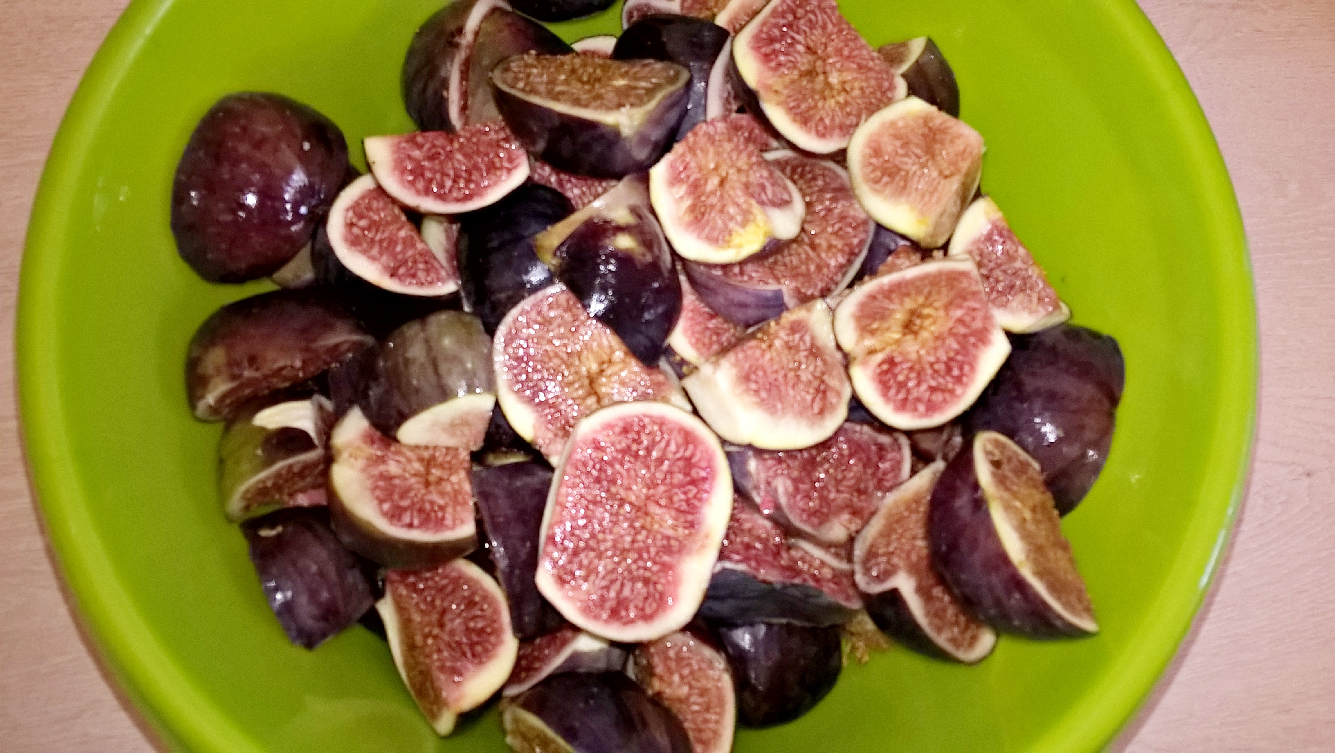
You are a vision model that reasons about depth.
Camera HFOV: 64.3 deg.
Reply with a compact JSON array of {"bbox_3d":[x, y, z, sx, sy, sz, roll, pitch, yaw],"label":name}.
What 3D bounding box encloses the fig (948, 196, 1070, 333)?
[{"bbox_3d":[0.101,-0.034,0.322,0.028,0.024,0.044,-37,93,10],"label":"fig"}]

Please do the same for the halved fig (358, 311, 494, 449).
[{"bbox_3d":[-0.069,0.001,0.306,0.035,0.027,0.037,-9,78,-3],"label":"halved fig"}]

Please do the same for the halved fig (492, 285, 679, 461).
[{"bbox_3d":[-0.022,0.000,0.292,0.049,0.024,0.044,24,78,4],"label":"halved fig"}]

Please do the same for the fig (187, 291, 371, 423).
[{"bbox_3d":[-0.114,-0.006,0.311,0.050,0.035,0.034,-11,78,-4],"label":"fig"}]

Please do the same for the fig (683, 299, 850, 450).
[{"bbox_3d":[0.028,0.000,0.294,0.047,0.023,0.033,-28,85,-4],"label":"fig"}]

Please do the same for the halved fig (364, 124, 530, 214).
[{"bbox_3d":[-0.066,-0.060,0.321,0.048,0.025,0.027,1,88,-12],"label":"halved fig"}]

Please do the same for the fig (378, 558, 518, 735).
[{"bbox_3d":[-0.064,0.075,0.292,0.037,0.030,0.046,1,72,-33],"label":"fig"}]

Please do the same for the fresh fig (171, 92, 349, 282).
[{"bbox_3d":[-0.123,-0.057,0.322,0.049,0.038,0.051,0,78,-1],"label":"fresh fig"}]

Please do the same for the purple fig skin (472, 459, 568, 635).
[{"bbox_3d":[-0.040,0.049,0.299,0.027,0.027,0.049,-9,78,-3],"label":"purple fig skin"}]

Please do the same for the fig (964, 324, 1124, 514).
[{"bbox_3d":[0.109,0.013,0.319,0.050,0.028,0.056,41,109,29],"label":"fig"}]

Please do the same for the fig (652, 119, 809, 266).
[{"bbox_3d":[0.017,-0.057,0.315,0.043,0.026,0.042,-21,106,7],"label":"fig"}]

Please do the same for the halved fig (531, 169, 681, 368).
[{"bbox_3d":[-0.013,-0.033,0.310,0.039,0.030,0.054,-26,99,-40],"label":"halved fig"}]

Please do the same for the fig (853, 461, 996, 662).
[{"bbox_3d":[0.073,0.056,0.309,0.046,0.028,0.057,-7,65,-14],"label":"fig"}]

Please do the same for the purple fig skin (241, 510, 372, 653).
[{"bbox_3d":[-0.104,0.059,0.307,0.030,0.024,0.036,-19,79,-5],"label":"purple fig skin"}]

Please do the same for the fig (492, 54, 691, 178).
[{"bbox_3d":[-0.023,-0.075,0.323,0.059,0.028,0.050,-1,37,-6],"label":"fig"}]

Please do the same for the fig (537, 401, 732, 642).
[{"bbox_3d":[-0.010,0.039,0.286,0.051,0.026,0.063,13,78,-7],"label":"fig"}]

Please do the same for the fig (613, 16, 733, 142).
[{"bbox_3d":[0.001,-0.085,0.308,0.038,0.033,0.042,12,79,1],"label":"fig"}]

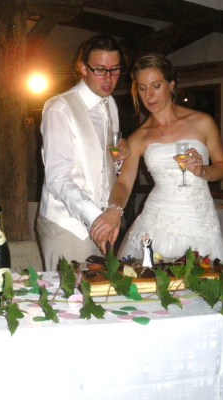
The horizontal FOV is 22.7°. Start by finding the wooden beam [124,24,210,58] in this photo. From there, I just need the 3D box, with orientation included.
[{"bbox_3d":[0.590,-1.690,5.950,0.220,0.240,1.500,-1,5,-16],"label":"wooden beam"}]

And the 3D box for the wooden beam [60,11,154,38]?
[{"bbox_3d":[-0.045,-1.574,5.000,1.000,0.180,0.200,-5,7,-41],"label":"wooden beam"}]

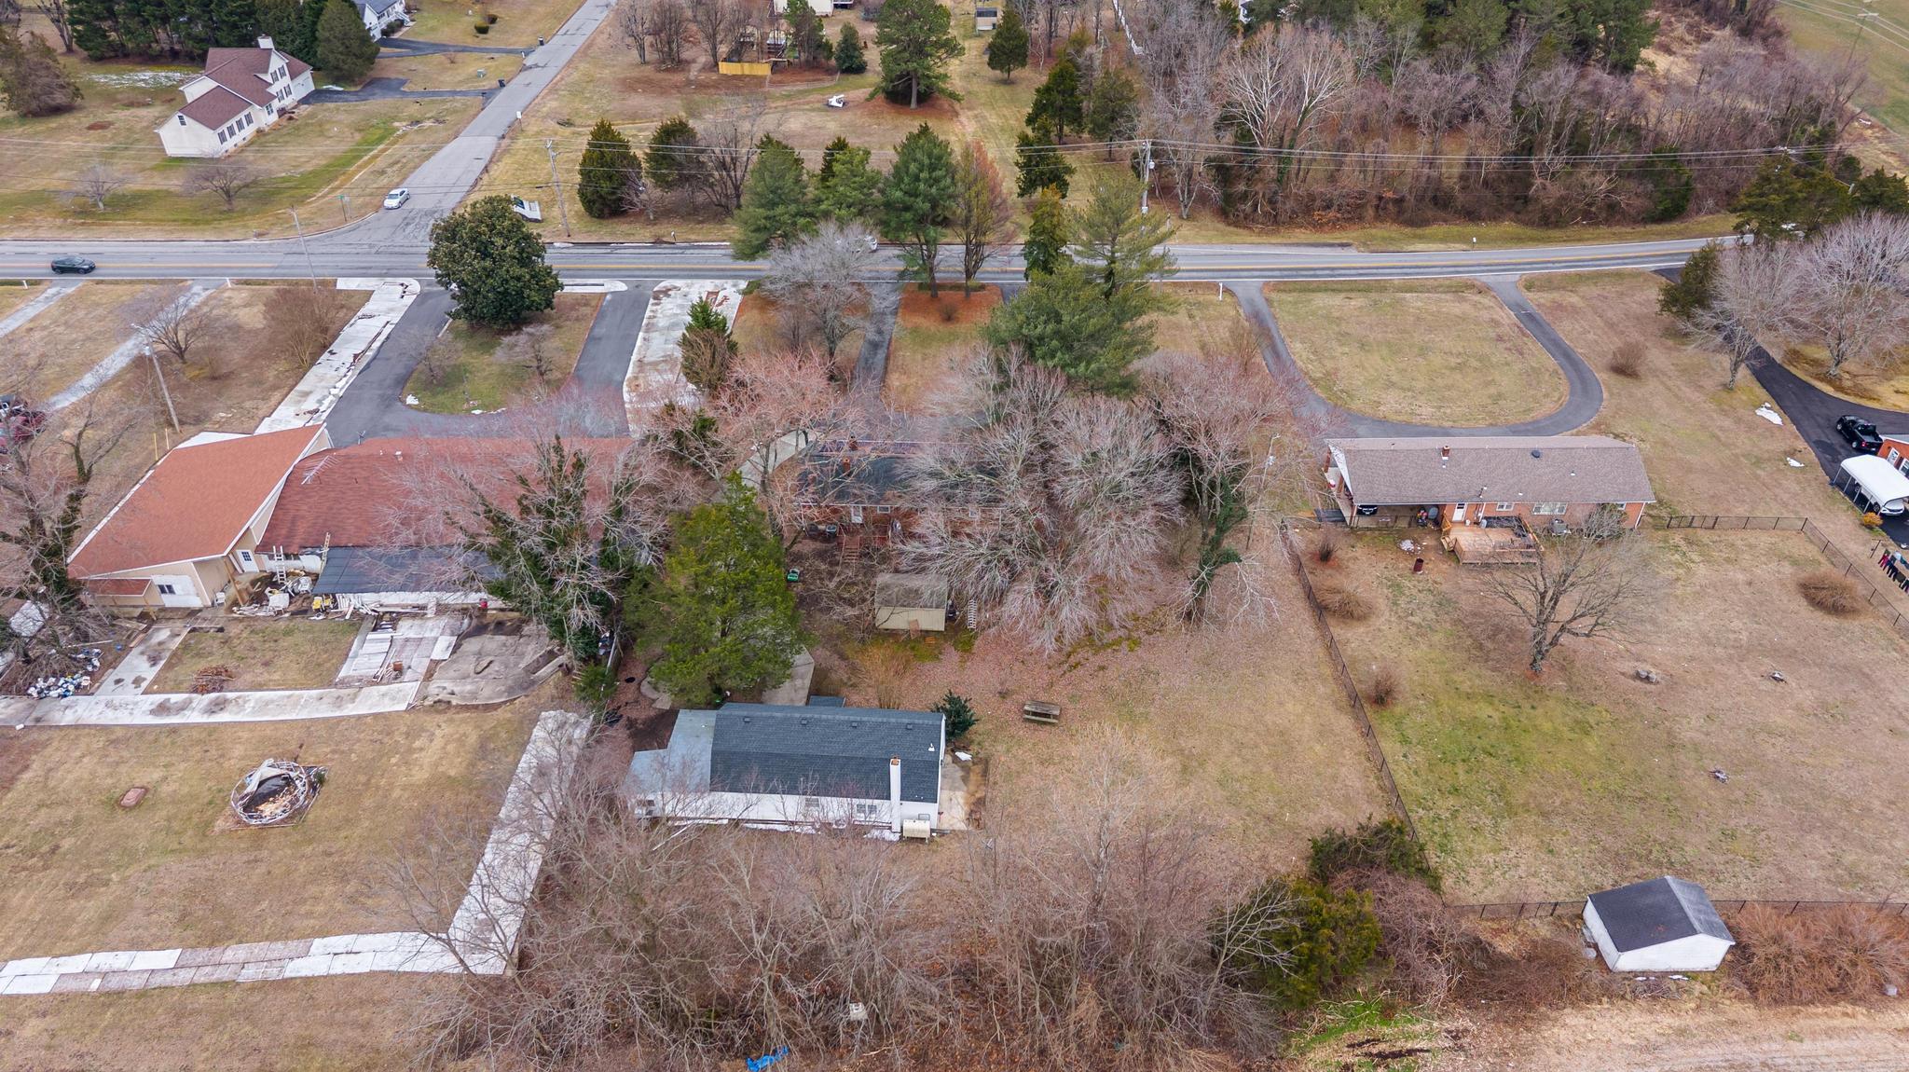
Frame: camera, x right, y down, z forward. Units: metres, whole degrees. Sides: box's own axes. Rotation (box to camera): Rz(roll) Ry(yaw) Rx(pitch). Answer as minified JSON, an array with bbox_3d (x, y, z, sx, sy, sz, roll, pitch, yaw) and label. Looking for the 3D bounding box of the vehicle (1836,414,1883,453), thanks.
[{"bbox_3d":[77.679,-9.020,113.394,1.900,1.750,5.300,5,34,7],"label":"vehicle"}]

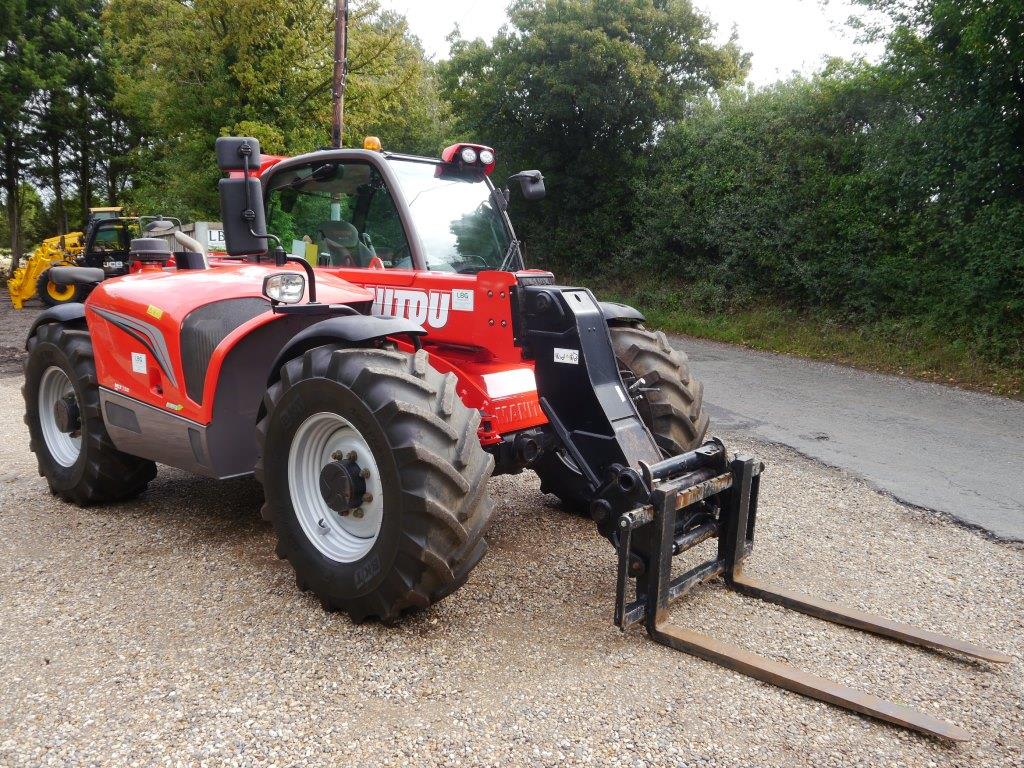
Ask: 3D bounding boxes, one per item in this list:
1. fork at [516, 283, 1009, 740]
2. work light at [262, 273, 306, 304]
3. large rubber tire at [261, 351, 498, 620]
[{"bbox_3d":[1.010,0.299,3.610,2.080,1.430,1.250,6,11,39],"label":"fork"},{"bbox_3d":[-1.062,-0.445,3.857,0.100,0.150,0.190,6,11,39],"label":"work light"},{"bbox_3d":[-0.643,0.407,3.738,1.220,1.210,0.460,6,11,39],"label":"large rubber tire"}]

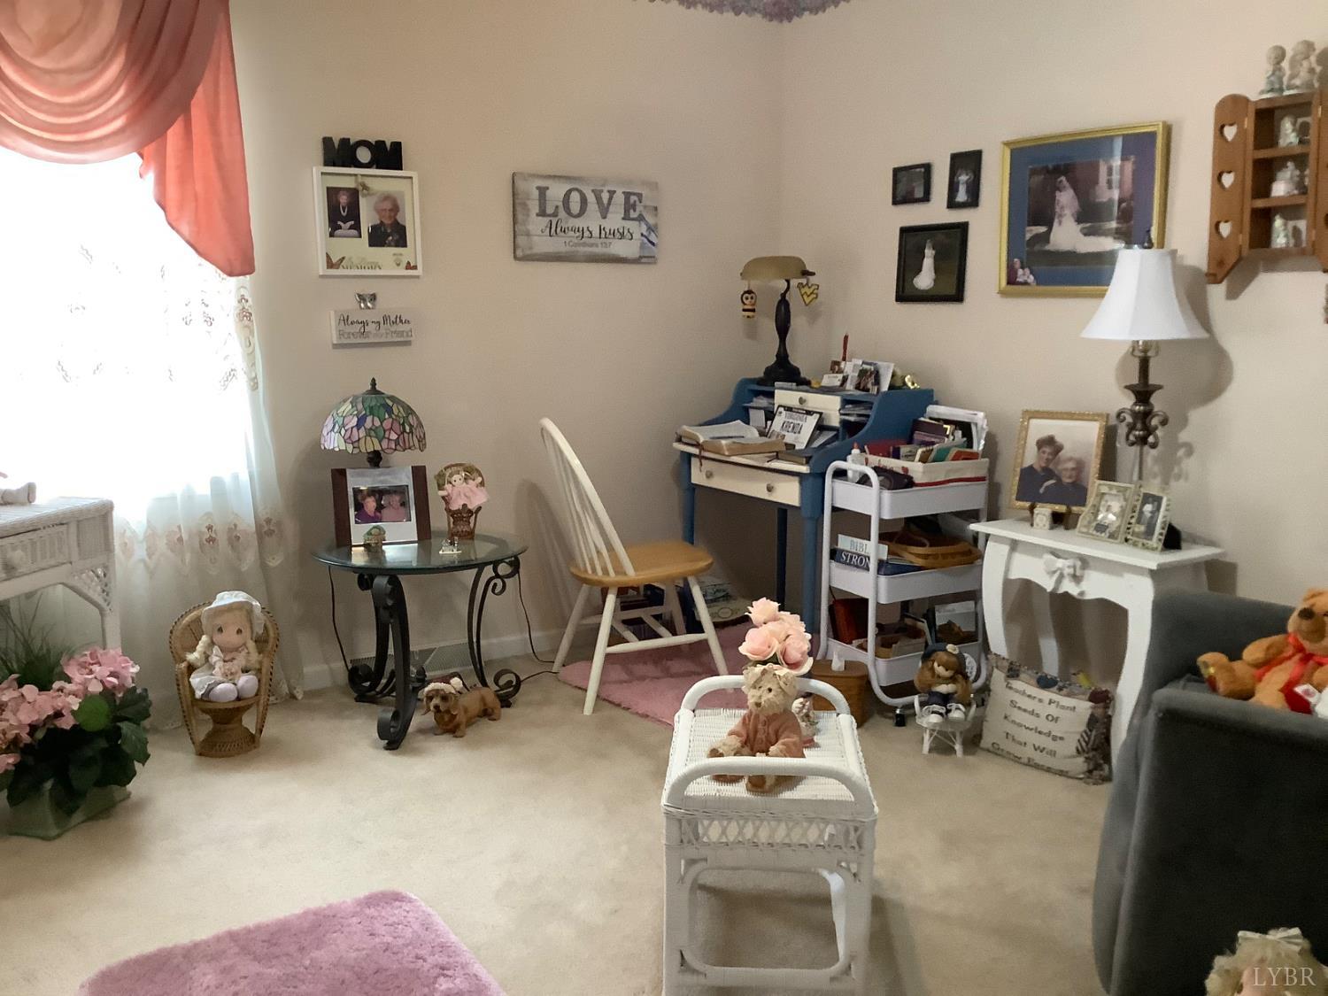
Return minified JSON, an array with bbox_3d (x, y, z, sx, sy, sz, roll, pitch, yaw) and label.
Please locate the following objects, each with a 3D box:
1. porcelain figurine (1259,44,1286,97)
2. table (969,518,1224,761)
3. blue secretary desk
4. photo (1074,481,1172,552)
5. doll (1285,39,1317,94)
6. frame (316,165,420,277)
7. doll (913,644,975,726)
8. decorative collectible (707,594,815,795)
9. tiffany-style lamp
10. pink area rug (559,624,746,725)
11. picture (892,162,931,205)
[{"bbox_3d":[1.480,-1.037,2.890,0.052,0.120,0.055,-6,11,-31],"label":"porcelain figurine"},{"bbox_3d":[1.212,0.434,3.380,0.310,0.660,0.600,-6,11,-31],"label":"table"},{"bbox_3d":[0.479,0.088,4.347,0.490,1.005,0.890,-6,11,-31],"label":"blue secretary desk"},{"bbox_3d":[1.242,0.038,3.179,0.081,0.152,0.281,11,2,-26],"label":"photo"},{"bbox_3d":[1.441,-0.973,2.687,0.054,0.116,0.062,-9,13,-43],"label":"doll"},{"bbox_3d":[-0.950,-0.890,3.853,0.338,0.332,0.030,-6,11,-31],"label":"frame"},{"bbox_3d":[0.826,0.556,3.496,0.160,0.230,0.165,3,10,17],"label":"doll"},{"bbox_3d":[0.191,0.364,2.230,0.200,0.265,0.231,4,10,23],"label":"decorative collectible"},{"bbox_3d":[-0.875,-0.111,3.587,0.318,0.504,0.318,-2,10,-12],"label":"tiffany-style lamp"},{"bbox_3d":[0.213,0.603,4.242,1.000,0.025,0.770,-8,13,-42],"label":"pink area rug"},{"bbox_3d":[0.836,-1.069,4.052,0.018,0.128,0.183,-6,11,-31],"label":"picture"}]

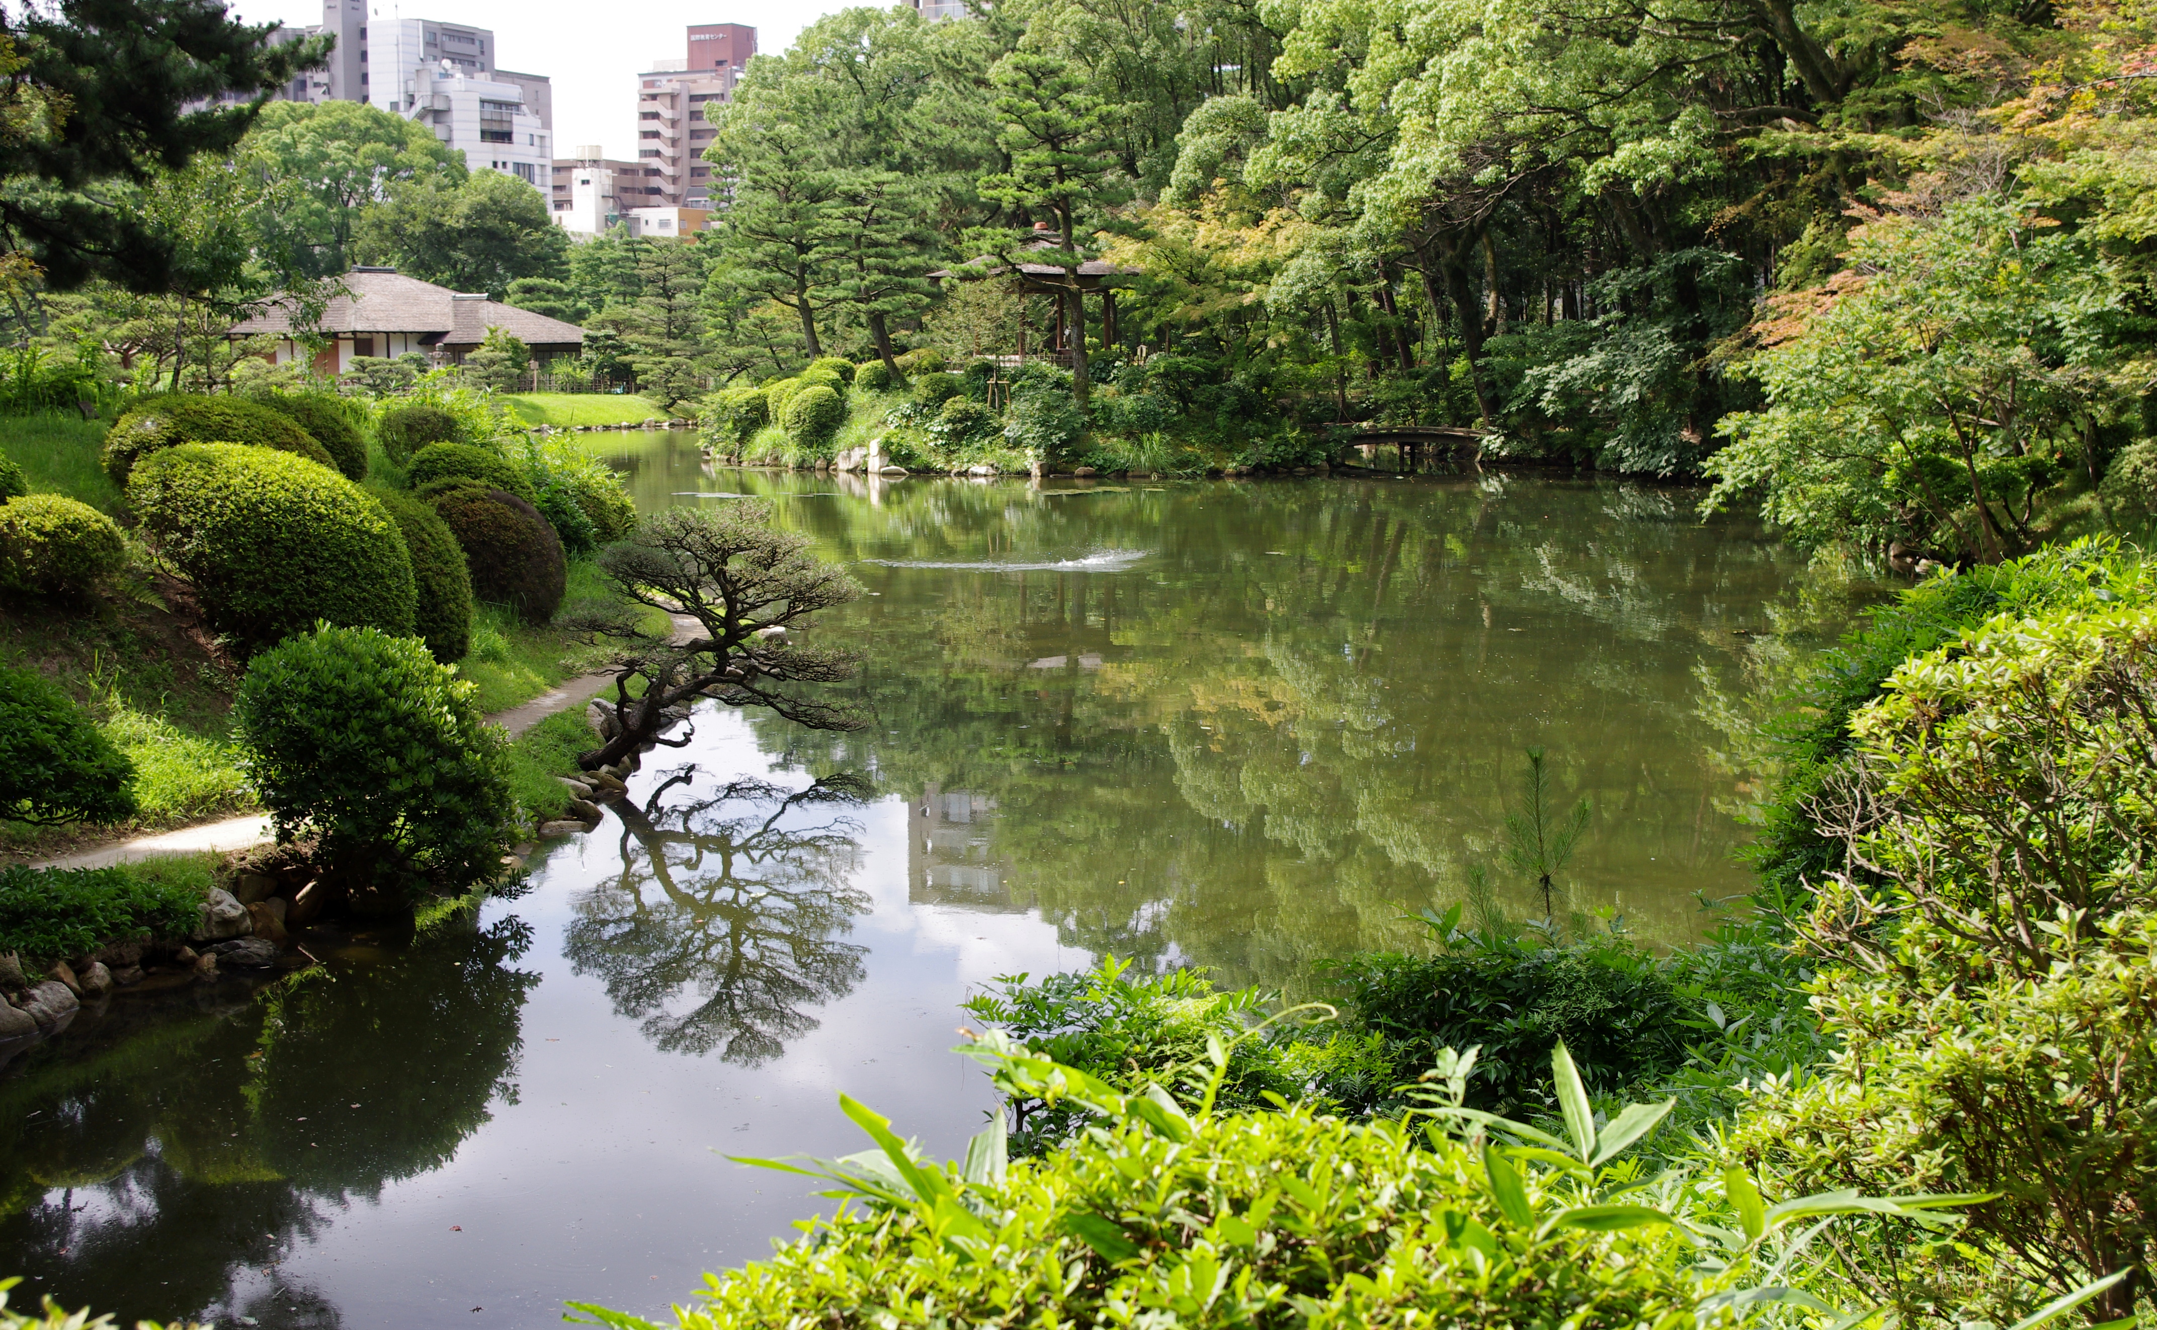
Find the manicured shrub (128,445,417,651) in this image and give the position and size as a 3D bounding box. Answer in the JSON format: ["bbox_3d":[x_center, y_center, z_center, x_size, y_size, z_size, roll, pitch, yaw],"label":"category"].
[{"bbox_3d":[-5.075,-0.757,15.800,1.720,1.250,1.600,-2,7,-18],"label":"manicured shrub"}]

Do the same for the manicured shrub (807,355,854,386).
[{"bbox_3d":[-6.717,-7.927,68.147,1.325,0.999,1.350,0,7,0],"label":"manicured shrub"}]

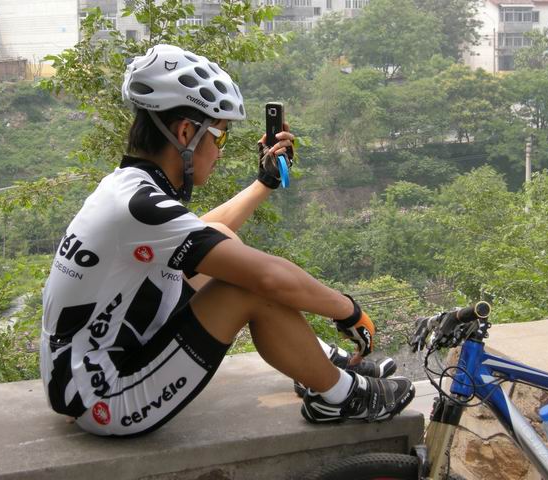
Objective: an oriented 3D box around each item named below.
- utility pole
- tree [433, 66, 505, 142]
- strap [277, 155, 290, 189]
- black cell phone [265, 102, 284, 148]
[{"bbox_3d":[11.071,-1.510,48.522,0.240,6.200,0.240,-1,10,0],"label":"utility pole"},{"bbox_3d":[18.505,-12.920,105.000,6.800,7.300,6.400,-1,10,0],"label":"tree"},{"bbox_3d":[0.023,-0.167,2.700,0.030,0.082,0.020,-1,10,0],"label":"strap"},{"bbox_3d":[0.001,-0.280,2.710,0.046,0.112,0.018,3,10,22],"label":"black cell phone"}]

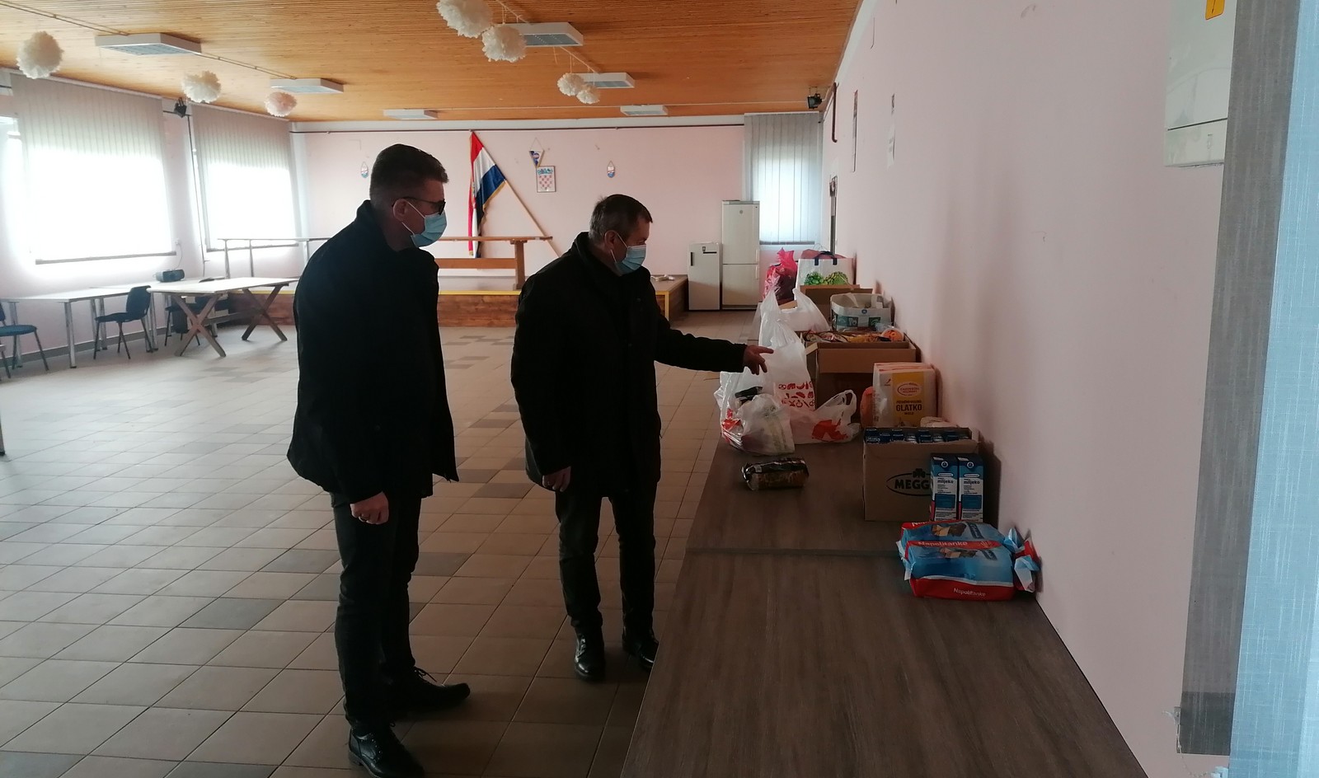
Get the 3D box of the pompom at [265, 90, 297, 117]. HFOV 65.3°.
[{"bbox_3d":[-4.043,-3.047,10.984,0.340,0.310,0.340,0,10,8],"label":"pompom"}]

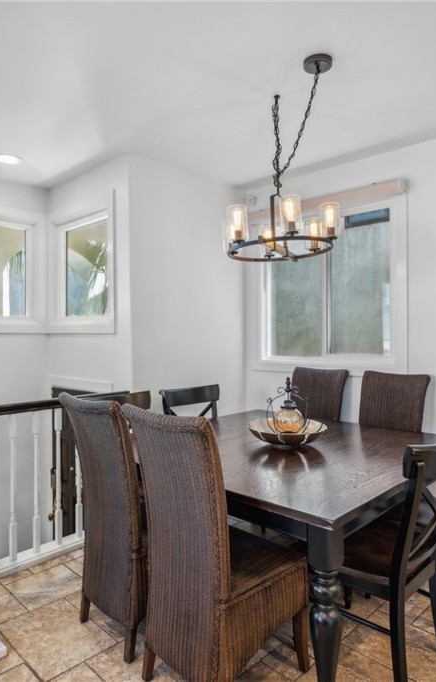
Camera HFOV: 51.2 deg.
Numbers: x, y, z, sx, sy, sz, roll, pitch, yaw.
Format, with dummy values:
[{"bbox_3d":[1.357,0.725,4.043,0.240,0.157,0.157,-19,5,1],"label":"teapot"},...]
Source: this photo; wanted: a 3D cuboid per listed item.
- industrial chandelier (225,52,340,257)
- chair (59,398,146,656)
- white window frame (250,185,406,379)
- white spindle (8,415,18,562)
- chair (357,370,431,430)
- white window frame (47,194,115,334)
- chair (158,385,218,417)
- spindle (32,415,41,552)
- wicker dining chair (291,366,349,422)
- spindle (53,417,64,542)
[{"bbox_3d":[0.371,-0.919,2.509,0.736,0.878,0.632,0,0,44],"label":"industrial chandelier"},{"bbox_3d":[-0.365,0.795,2.189,0.472,1.099,0.612,0,0,44],"label":"chair"},{"bbox_3d":[0.833,-0.427,3.673,1.385,1.365,0.110,0,0,44],"label":"white window frame"},{"bbox_3d":[-1.225,0.873,2.730,0.032,0.873,0.032,0,0,44],"label":"white spindle"},{"bbox_3d":[0.942,0.743,2.745,0.451,1.034,0.572,0,0,44],"label":"chair"},{"bbox_3d":[-1.173,-0.604,3.877,1.109,1.109,0.100,0,0,44],"label":"white window frame"},{"bbox_3d":[-0.020,0.797,3.096,0.521,0.925,0.635,0,0,-45],"label":"chair"},{"bbox_3d":[-1.057,0.816,2.654,0.034,0.819,0.034,0,0,-45],"label":"spindle"},{"bbox_3d":[0.538,0.742,3.135,0.451,1.034,0.572,0,0,44],"label":"wicker dining chair"},{"bbox_3d":[-0.963,0.816,2.756,0.034,0.819,0.034,0,0,-45],"label":"spindle"}]

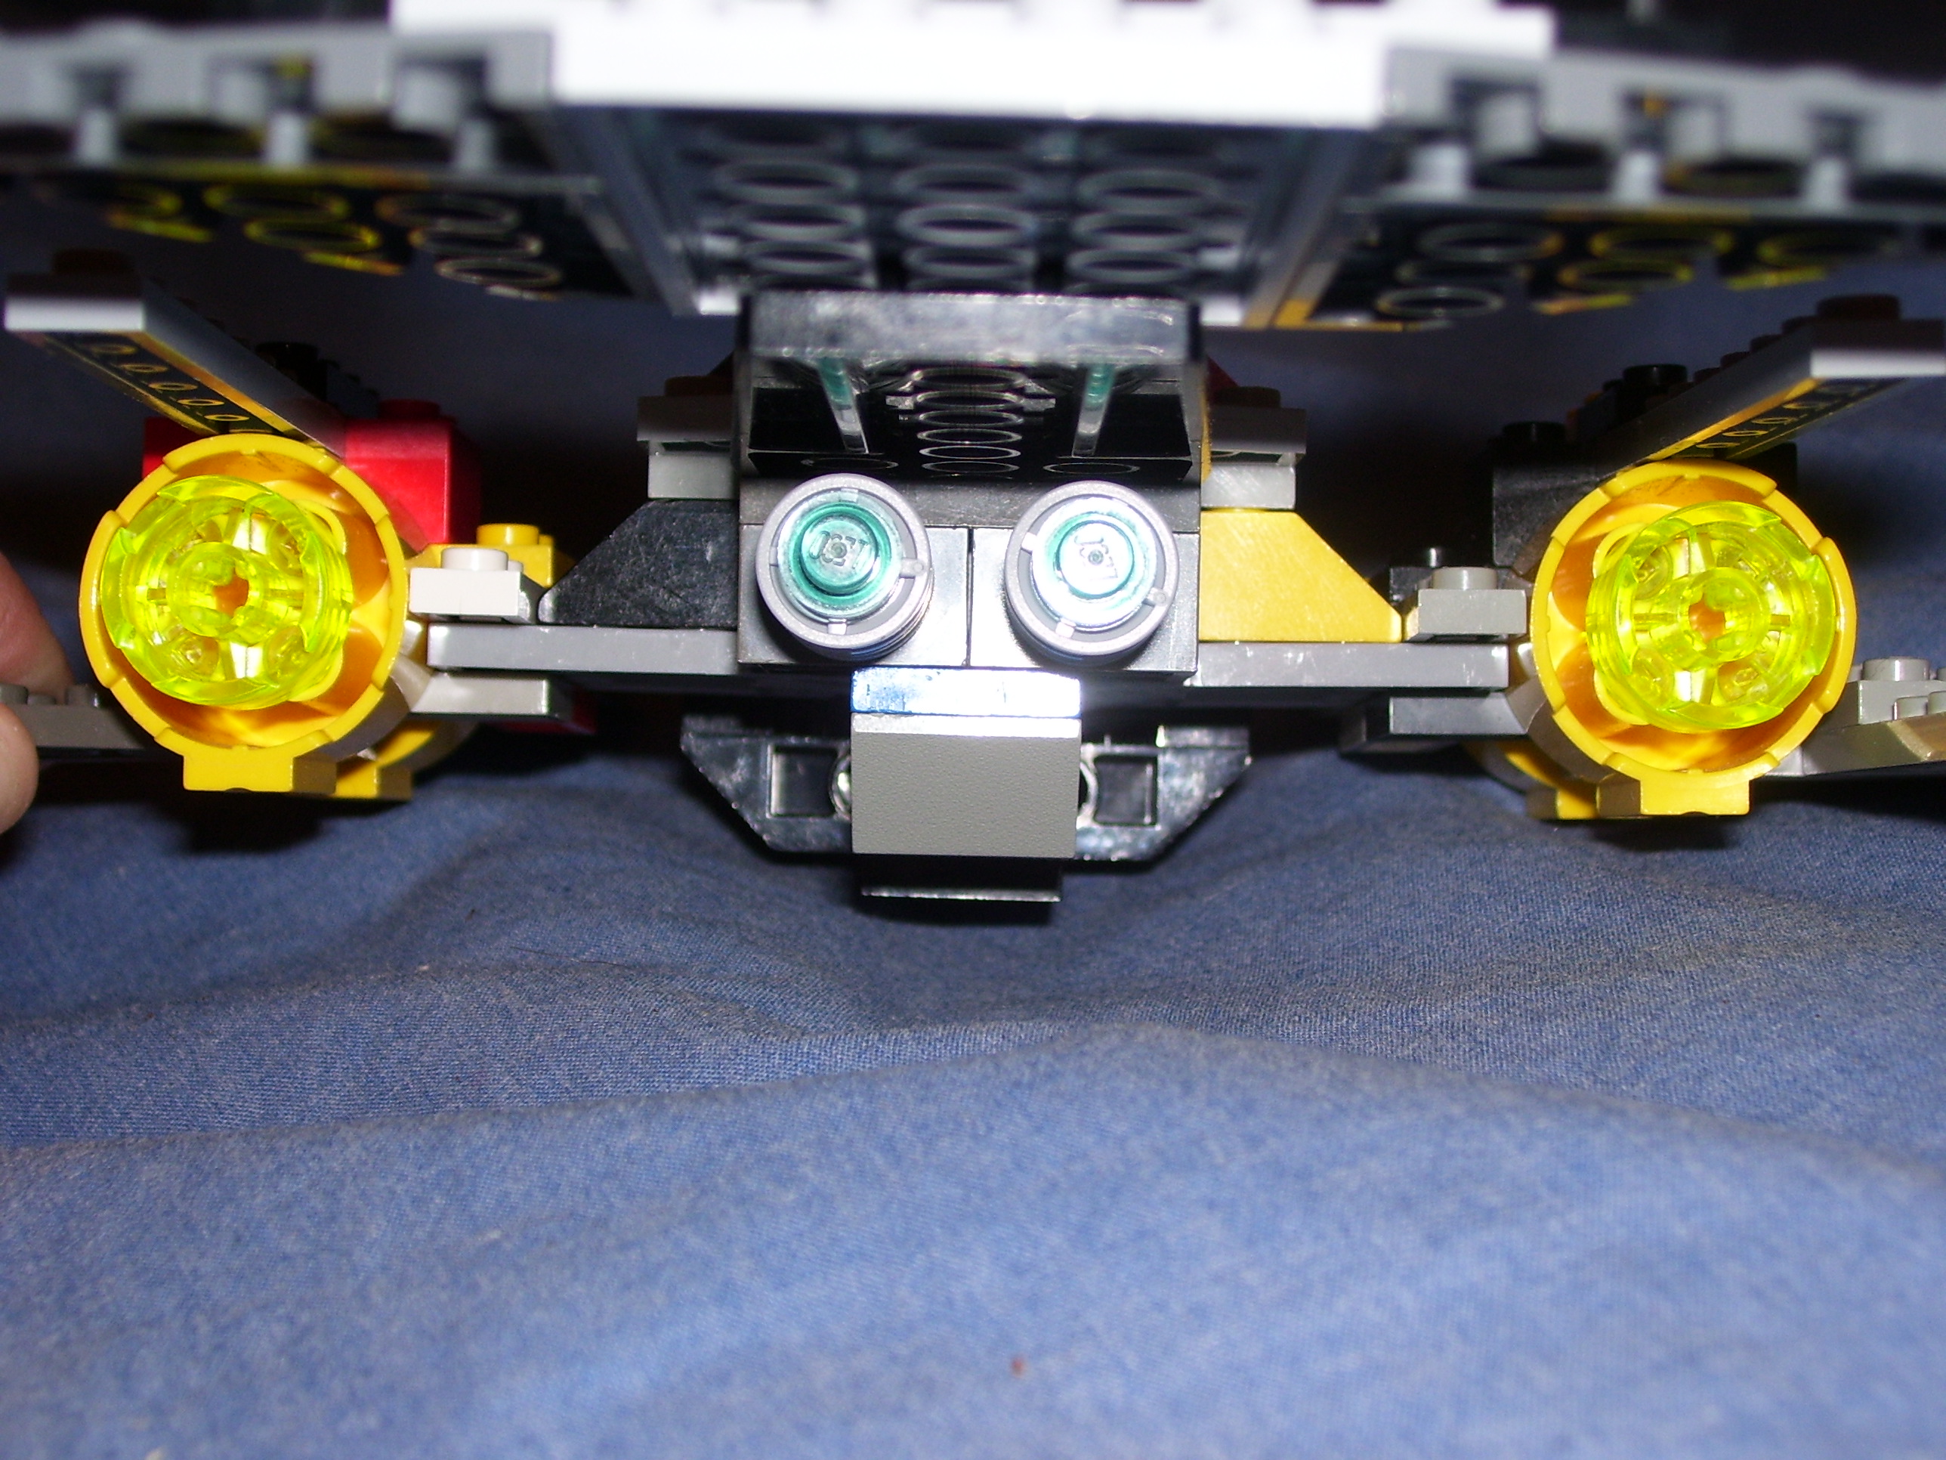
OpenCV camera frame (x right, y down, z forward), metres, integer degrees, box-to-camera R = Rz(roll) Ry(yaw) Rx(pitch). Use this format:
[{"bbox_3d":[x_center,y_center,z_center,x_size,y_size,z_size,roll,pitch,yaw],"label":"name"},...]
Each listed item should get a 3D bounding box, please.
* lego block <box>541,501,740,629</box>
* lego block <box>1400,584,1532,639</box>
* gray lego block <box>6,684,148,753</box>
[{"bbox_3d":[-0.024,-0.012,0.246,0.016,0.010,0.010,1,-2,0],"label":"lego block"},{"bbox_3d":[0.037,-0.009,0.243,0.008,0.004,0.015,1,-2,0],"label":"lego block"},{"bbox_3d":[-0.071,-0.001,0.256,0.016,0.005,0.017,1,-2,0],"label":"gray lego block"}]

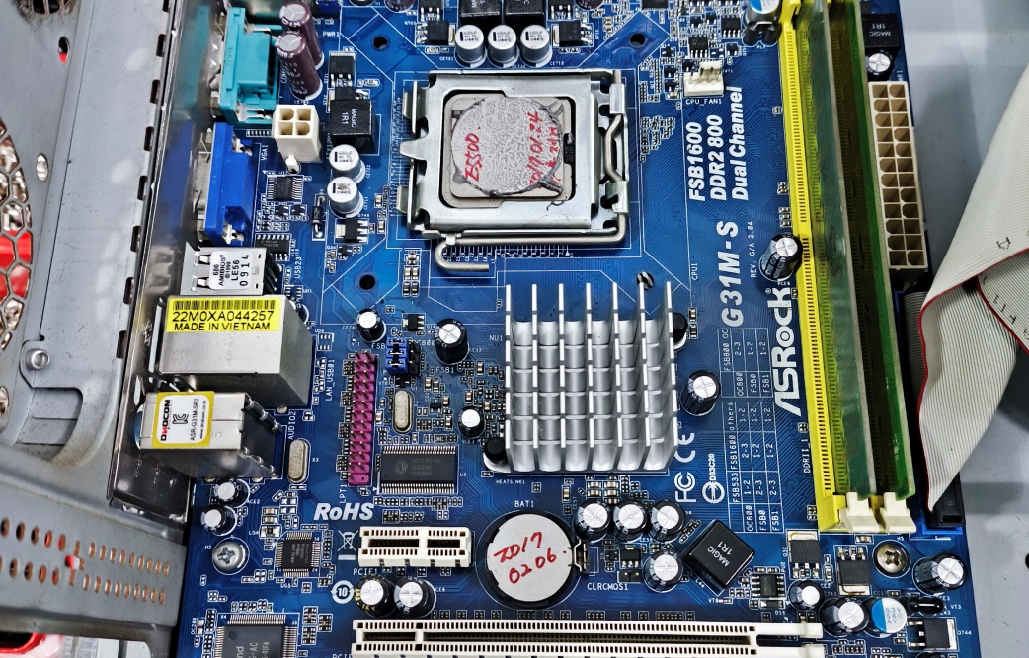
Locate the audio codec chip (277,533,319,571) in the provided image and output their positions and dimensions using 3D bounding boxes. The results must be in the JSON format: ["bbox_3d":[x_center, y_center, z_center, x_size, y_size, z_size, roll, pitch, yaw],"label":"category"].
[{"bbox_3d":[-0.051,0.053,0.233,0.009,0.002,0.009,0,72,1],"label":"audio codec chip"}]

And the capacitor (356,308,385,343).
[{"bbox_3d":[-0.036,-0.001,0.247,0.006,0.008,0.006,0,72,1],"label":"capacitor"}]

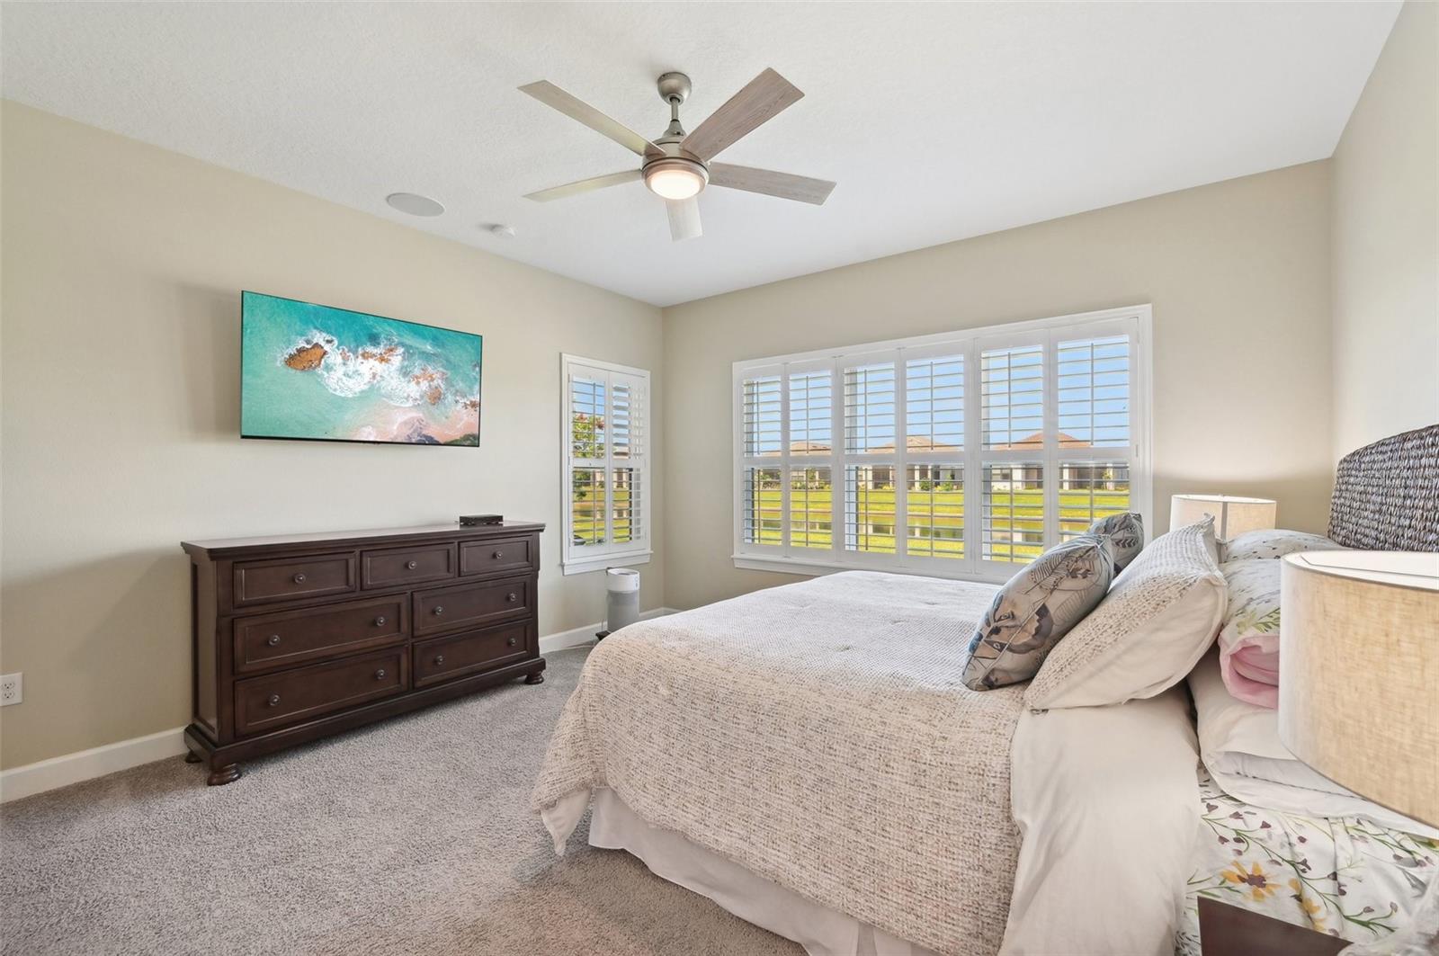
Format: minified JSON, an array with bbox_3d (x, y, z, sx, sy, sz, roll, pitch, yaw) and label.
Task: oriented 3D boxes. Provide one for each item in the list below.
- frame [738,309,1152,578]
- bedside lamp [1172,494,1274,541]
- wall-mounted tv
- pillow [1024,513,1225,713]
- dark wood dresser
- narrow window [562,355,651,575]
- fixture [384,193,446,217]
[{"bbox_3d":[1.221,-0.110,3.790,2.700,1.660,0.110,1,1,36],"label":"frame"},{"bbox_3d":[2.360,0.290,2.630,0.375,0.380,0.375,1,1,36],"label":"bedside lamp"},{"bbox_3d":[-1.964,-0.560,3.216,0.050,0.715,1.225,1,1,39],"label":"wall-mounted tv"},{"bbox_3d":[1.170,0.395,1.600,0.720,0.520,0.210,0,45,-54],"label":"pillow"},{"bbox_3d":[-1.809,0.796,3.093,0.470,1.015,1.620,1,1,38],"label":"dark wood dresser"},{"bbox_3d":[-0.884,-0.097,4.574,0.100,1.670,0.900,1,1,39],"label":"narrow window"},{"bbox_3d":[-1.699,-1.521,3.122,0.285,0.030,0.285,0,0,0],"label":"fixture"}]

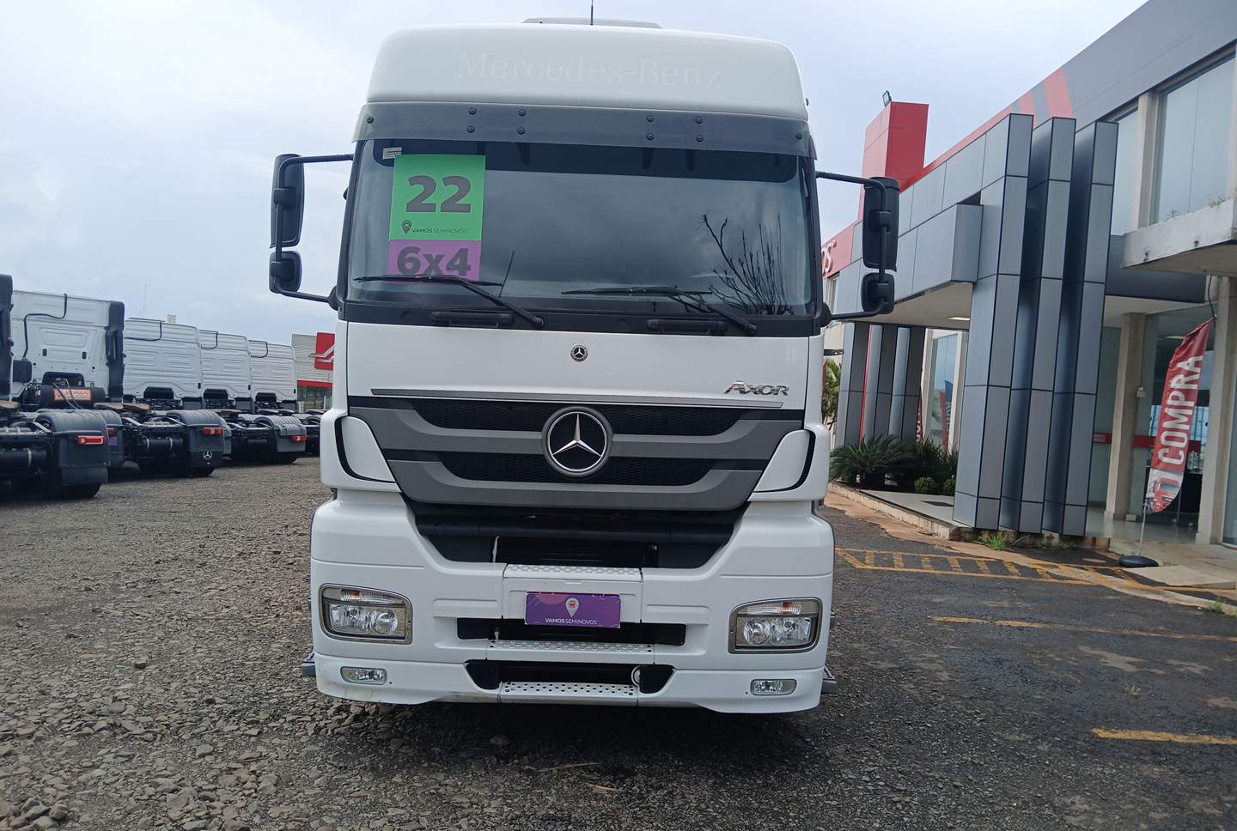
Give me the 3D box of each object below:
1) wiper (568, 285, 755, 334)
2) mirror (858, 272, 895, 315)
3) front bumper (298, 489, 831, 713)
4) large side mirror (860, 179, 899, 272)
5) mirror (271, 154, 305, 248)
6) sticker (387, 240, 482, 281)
[{"bbox_3d":[0.188,-0.482,4.247,0.889,0.206,0.135,2,0,-1],"label":"wiper"},{"bbox_3d":[1.254,-0.587,4.500,0.165,0.200,0.090,2,0,-19],"label":"mirror"},{"bbox_3d":[-0.211,0.838,4.285,2.457,0.940,0.450,2,0,-1],"label":"front bumper"},{"bbox_3d":[1.268,-0.929,4.500,0.180,0.445,0.090,2,0,-19],"label":"large side mirror"},{"bbox_3d":[-1.582,-1.028,4.440,0.170,0.440,0.090,2,0,19],"label":"mirror"},{"bbox_3d":[-0.852,-0.720,4.310,0.430,0.192,0.010,1,-7,7],"label":"sticker"}]

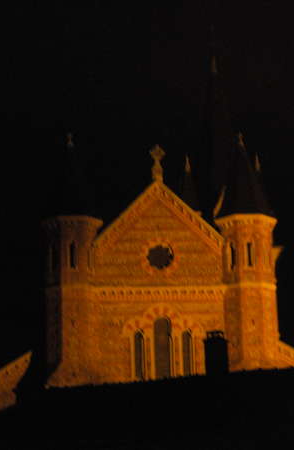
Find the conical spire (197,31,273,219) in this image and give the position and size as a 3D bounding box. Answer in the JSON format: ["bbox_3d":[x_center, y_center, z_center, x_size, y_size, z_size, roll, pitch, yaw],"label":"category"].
[{"bbox_3d":[5.040,-6.354,102.464,4.500,12.050,4.500,-3,-14,3],"label":"conical spire"}]

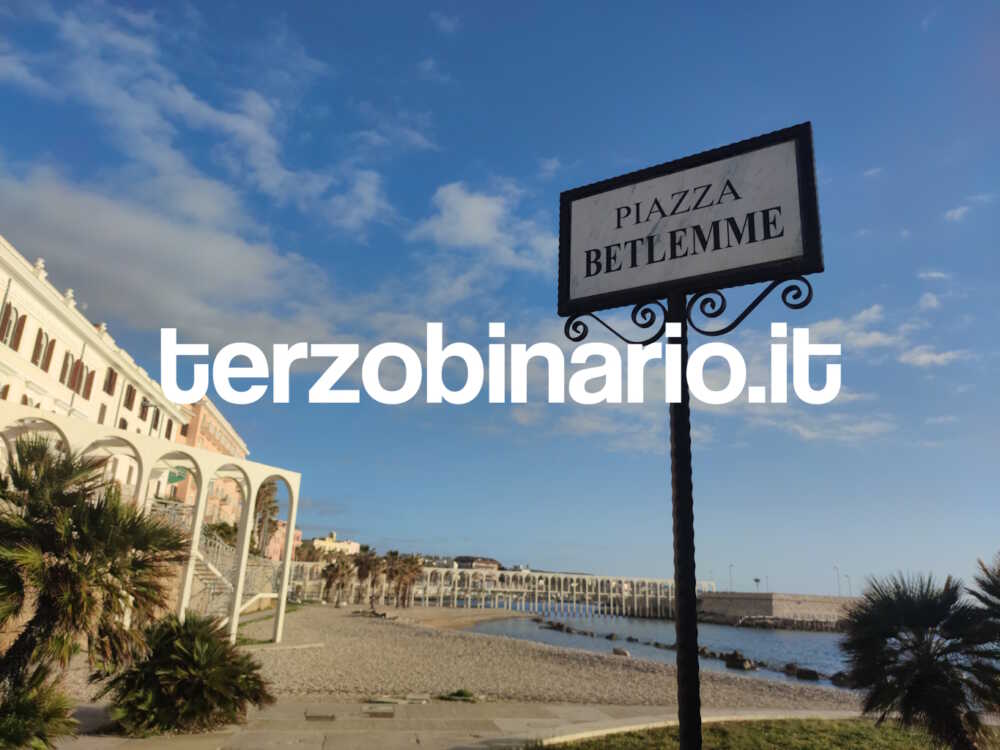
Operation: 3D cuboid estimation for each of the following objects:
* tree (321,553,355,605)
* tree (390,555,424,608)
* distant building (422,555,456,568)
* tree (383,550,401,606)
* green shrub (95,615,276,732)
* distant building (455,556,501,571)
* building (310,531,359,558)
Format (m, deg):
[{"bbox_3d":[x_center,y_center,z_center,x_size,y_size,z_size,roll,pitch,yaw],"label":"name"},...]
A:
[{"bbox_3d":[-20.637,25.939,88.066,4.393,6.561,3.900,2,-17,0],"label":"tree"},{"bbox_3d":[-11.269,24.626,82.678,3.970,6.180,3.970,4,-16,-6],"label":"tree"},{"bbox_3d":[-24.361,73.079,270.255,13.235,6.016,11.000,4,-17,-5],"label":"distant building"},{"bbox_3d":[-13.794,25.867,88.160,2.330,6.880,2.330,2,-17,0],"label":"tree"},{"bbox_3d":[-3.646,3.431,8.059,1.920,1.250,1.850,2,-17,0],"label":"green shrub"},{"bbox_3d":[-8.763,74.018,270.128,17.908,6.386,13.000,4,-17,-5],"label":"distant building"},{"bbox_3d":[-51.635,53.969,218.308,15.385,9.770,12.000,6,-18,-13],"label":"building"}]

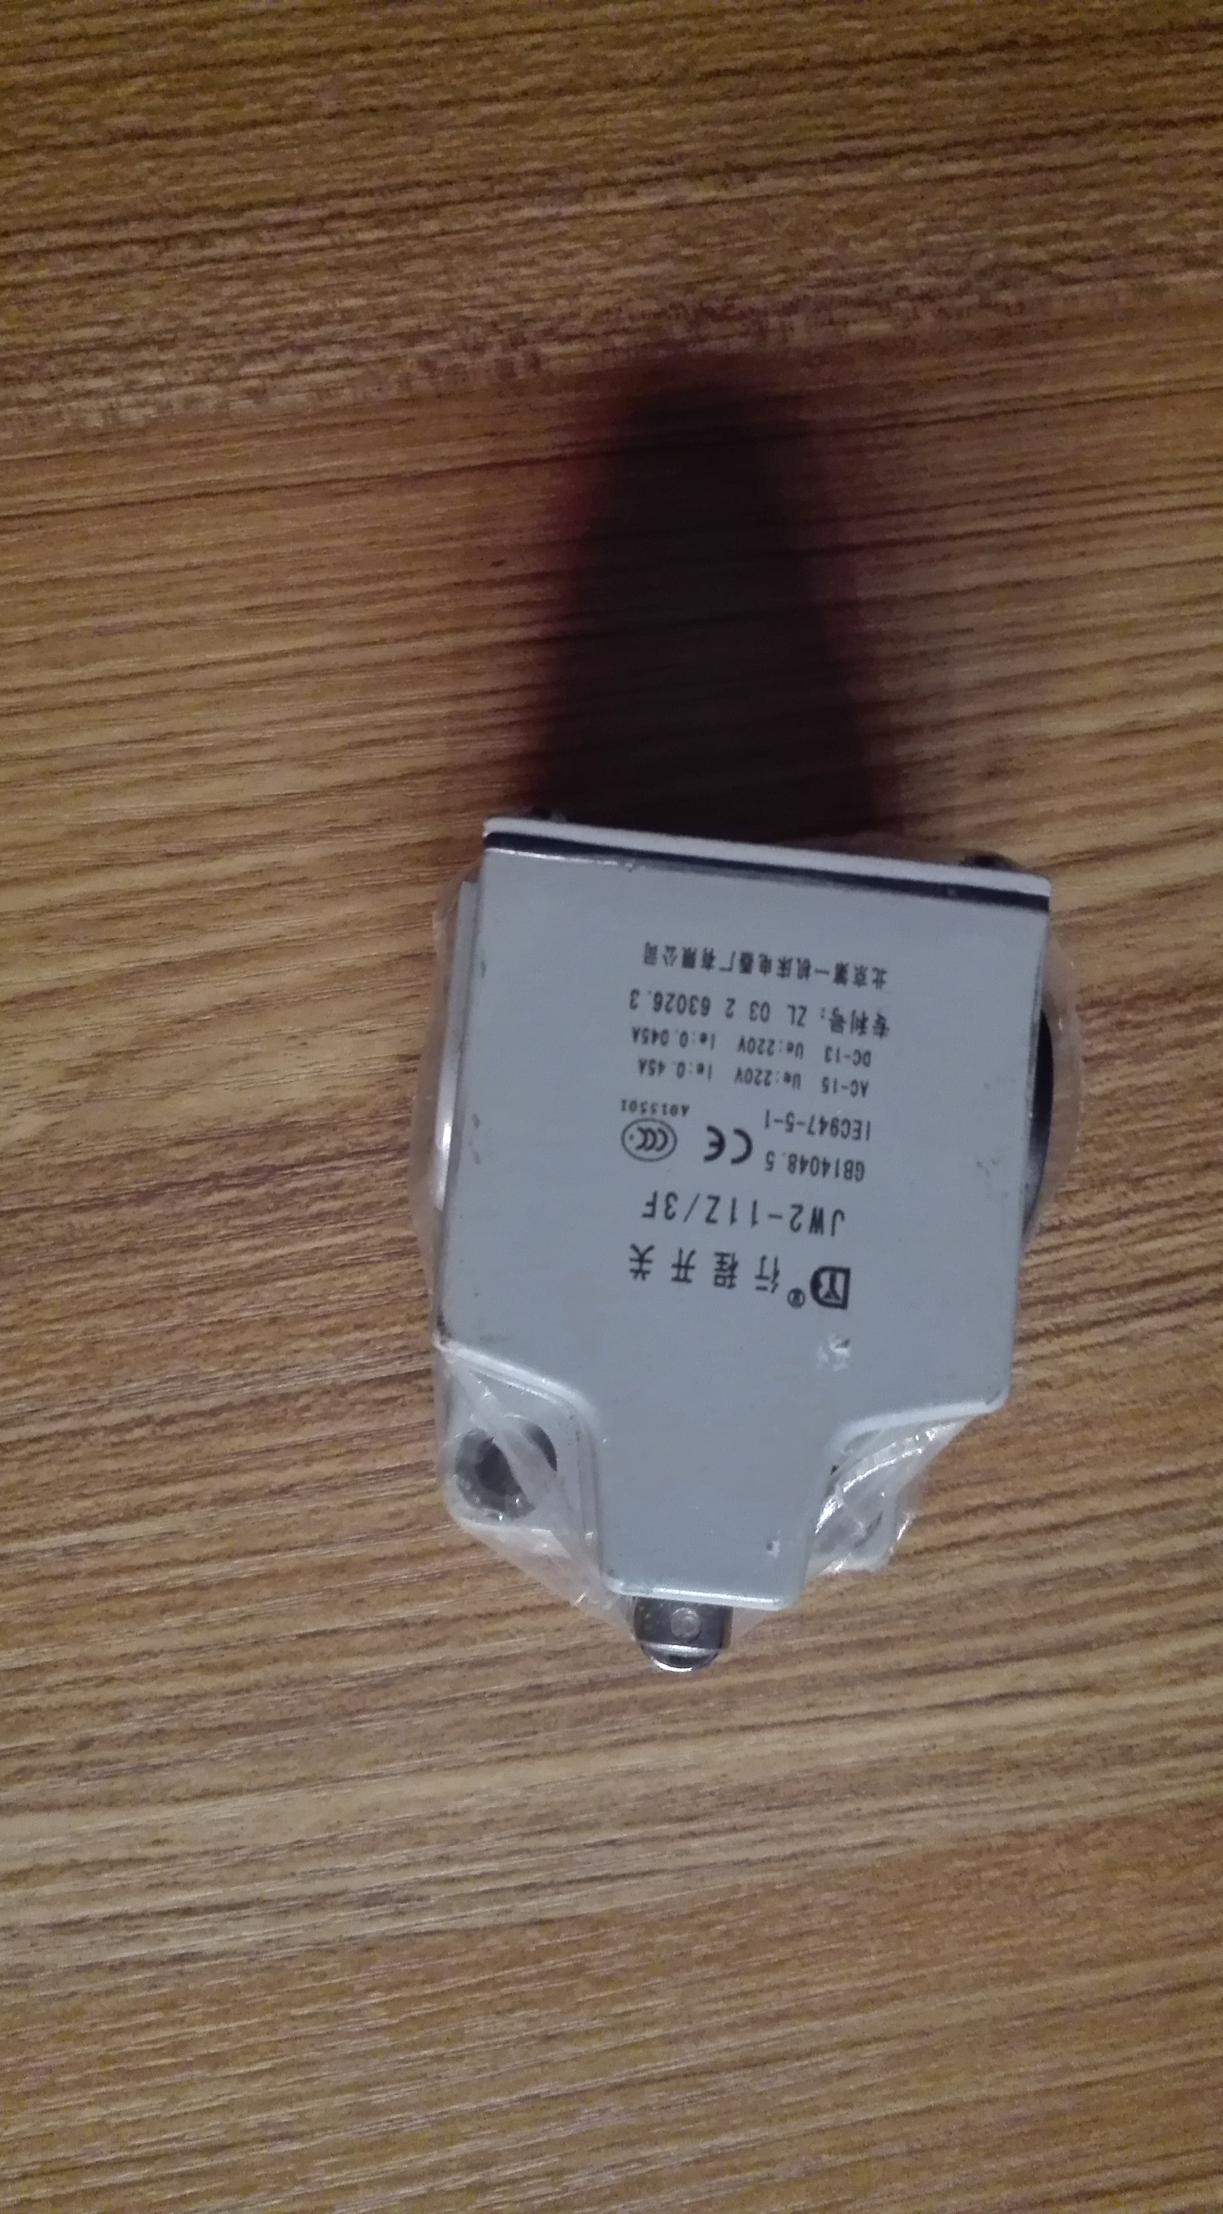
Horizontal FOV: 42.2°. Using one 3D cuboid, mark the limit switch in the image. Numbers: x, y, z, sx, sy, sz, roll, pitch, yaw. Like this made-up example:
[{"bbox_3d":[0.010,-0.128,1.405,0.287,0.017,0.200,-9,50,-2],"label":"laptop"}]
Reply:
[{"bbox_3d":[0.012,0.018,0.191,0.068,0.053,0.092,6,88,-3],"label":"limit switch"}]

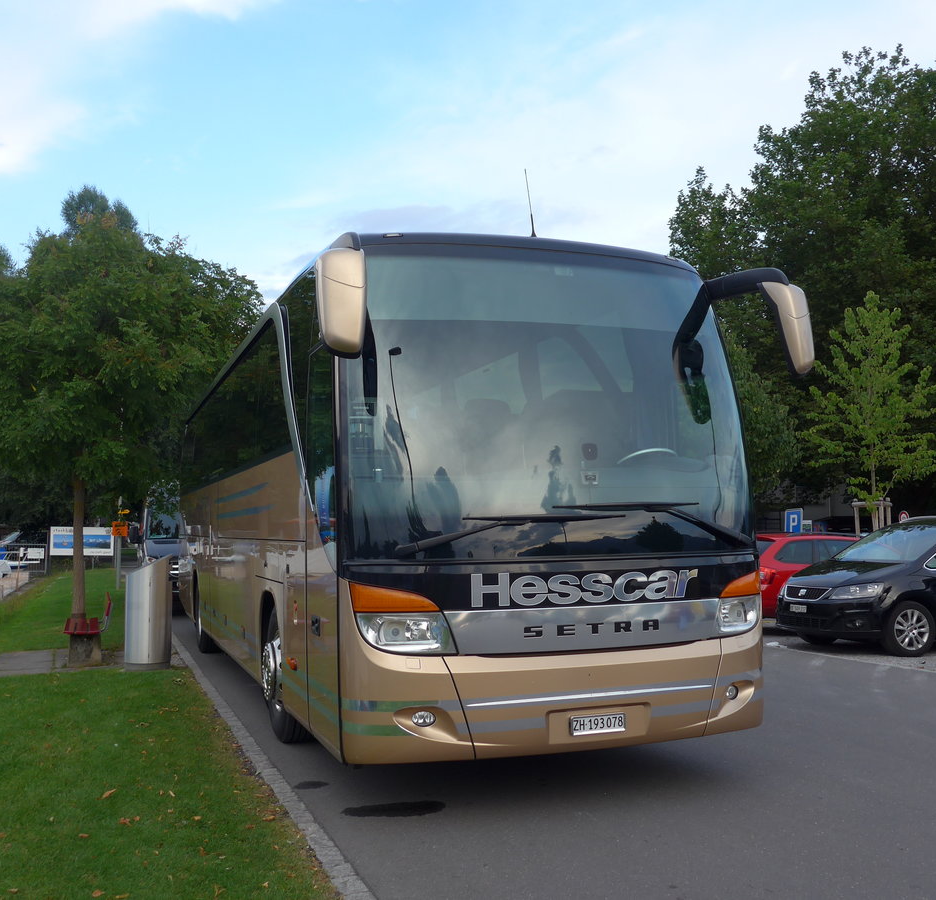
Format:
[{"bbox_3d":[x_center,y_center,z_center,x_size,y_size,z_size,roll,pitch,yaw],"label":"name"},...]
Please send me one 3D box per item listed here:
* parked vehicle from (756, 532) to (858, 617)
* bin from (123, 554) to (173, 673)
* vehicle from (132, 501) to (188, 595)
[{"bbox_3d":[5.970,2.041,16.090,4.400,1.490,1.770,1,-5,-20],"label":"parked vehicle"},{"bbox_3d":[-3.595,1.802,11.330,0.520,1.270,0.520,1,-4,-18],"label":"bin"},{"bbox_3d":[-5.939,2.012,21.486,2.000,2.560,6.000,1,-5,-20],"label":"vehicle"}]

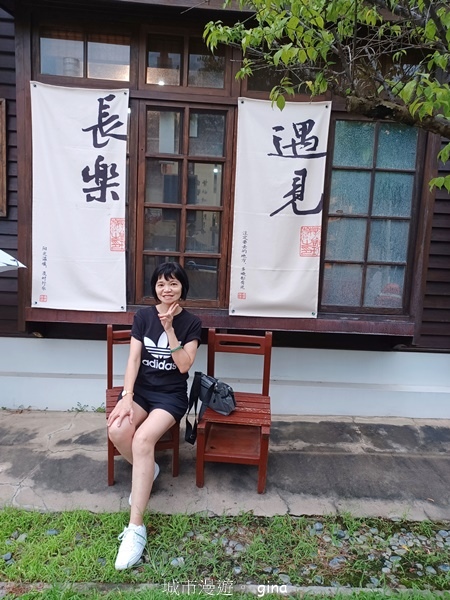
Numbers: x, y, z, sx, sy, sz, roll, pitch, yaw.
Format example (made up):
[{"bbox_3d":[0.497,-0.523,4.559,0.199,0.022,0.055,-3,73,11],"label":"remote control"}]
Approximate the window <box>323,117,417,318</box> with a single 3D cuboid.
[{"bbox_3d":[1.204,-0.679,3.643,0.690,1.547,0.060,2,6,-2],"label":"window"}]

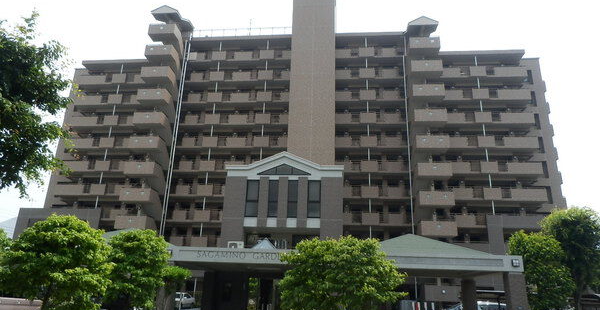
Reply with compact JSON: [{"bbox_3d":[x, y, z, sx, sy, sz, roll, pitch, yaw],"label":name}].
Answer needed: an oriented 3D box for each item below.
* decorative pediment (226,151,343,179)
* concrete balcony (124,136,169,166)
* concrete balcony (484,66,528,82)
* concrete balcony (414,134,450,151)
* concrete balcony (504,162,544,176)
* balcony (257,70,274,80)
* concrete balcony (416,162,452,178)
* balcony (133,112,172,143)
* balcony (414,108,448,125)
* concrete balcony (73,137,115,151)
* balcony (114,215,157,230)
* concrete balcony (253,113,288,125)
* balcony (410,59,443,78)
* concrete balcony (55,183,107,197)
[{"bbox_3d":[-0.932,0.735,25.622,7.244,1.738,0.800,0,-18,6],"label":"decorative pediment"},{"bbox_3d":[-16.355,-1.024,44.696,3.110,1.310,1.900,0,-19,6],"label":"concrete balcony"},{"bbox_3d":[23.616,-9.129,47.462,3.770,1.300,1.300,0,-18,5],"label":"concrete balcony"},{"bbox_3d":[13.098,-0.997,41.350,3.194,1.328,1.600,0,-19,5],"label":"concrete balcony"},{"bbox_3d":[23.372,1.596,43.602,3.381,1.198,1.300,0,-19,5],"label":"concrete balcony"},{"bbox_3d":[-3.974,-9.214,49.875,1.723,1.206,1.300,0,-19,5],"label":"balcony"},{"bbox_3d":[12.935,1.651,40.291,3.170,1.310,1.550,0,-19,6],"label":"concrete balcony"},{"bbox_3d":[-16.201,-3.580,45.756,3.150,1.400,2.400,0,-18,5],"label":"balcony"},{"bbox_3d":[13.126,-3.653,42.077,3.170,1.310,1.550,0,-19,6],"label":"balcony"},{"bbox_3d":[-24.595,-1.096,49.821,5.850,1.300,1.400,0,-19,6],"label":"concrete balcony"},{"bbox_3d":[-16.609,7.055,42.138,3.200,1.280,2.200,0,-18,5],"label":"balcony"},{"bbox_3d":[-3.191,-3.863,47.950,4.000,1.220,1.500,0,-19,6],"label":"concrete balcony"},{"bbox_3d":[13.317,-8.957,43.863,3.170,1.310,1.550,0,-19,6],"label":"balcony"},{"bbox_3d":[-24.965,4.203,48.036,6.450,1.300,1.400,0,-19,6],"label":"concrete balcony"}]

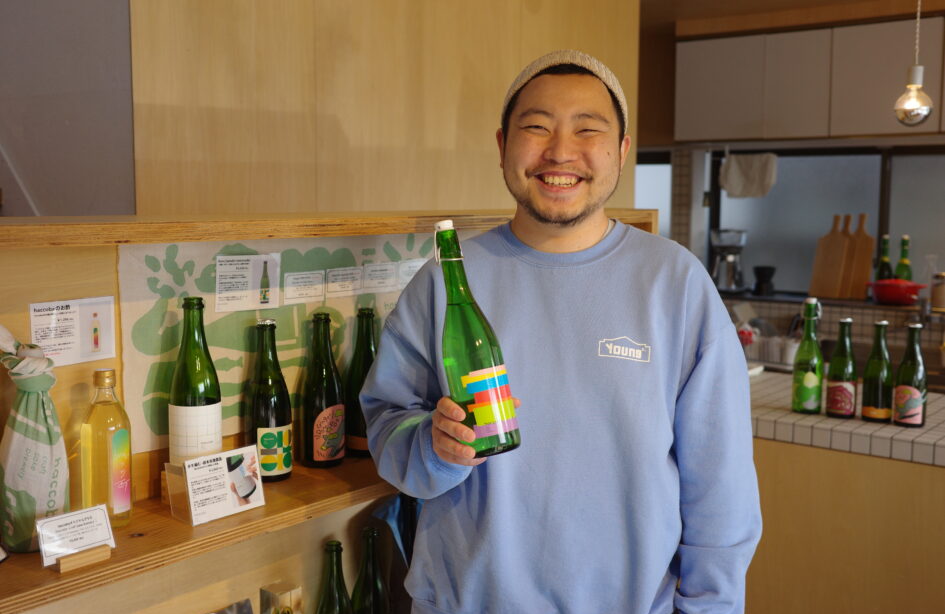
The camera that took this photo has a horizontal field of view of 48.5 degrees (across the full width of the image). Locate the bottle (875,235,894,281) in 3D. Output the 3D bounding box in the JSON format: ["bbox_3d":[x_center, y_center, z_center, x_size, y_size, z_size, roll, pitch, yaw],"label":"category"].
[{"bbox_3d":[2.008,-0.193,5.111,0.079,0.311,0.079,5,8,36],"label":"bottle"}]

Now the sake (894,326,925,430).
[{"bbox_3d":[1.133,0.174,2.703,0.075,0.264,0.075,5,8,41],"label":"sake"}]

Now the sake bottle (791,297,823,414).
[{"bbox_3d":[0.924,0.132,2.871,0.081,0.311,0.081,2,6,13],"label":"sake bottle"}]

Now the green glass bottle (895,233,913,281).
[{"bbox_3d":[2.079,-0.189,5.055,0.079,0.311,0.079,5,8,37],"label":"green glass bottle"}]

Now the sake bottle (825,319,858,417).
[{"bbox_3d":[0.992,0.162,2.803,0.075,0.265,0.075,3,7,28],"label":"sake bottle"}]

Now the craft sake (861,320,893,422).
[{"bbox_3d":[1.067,0.168,2.751,0.075,0.265,0.075,4,7,35],"label":"craft sake"}]

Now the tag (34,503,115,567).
[{"bbox_3d":[-0.511,0.295,1.357,0.004,0.059,0.096,-19,-9,42],"label":"tag"}]

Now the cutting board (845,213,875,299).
[{"bbox_3d":[1.894,-0.251,5.168,0.141,0.430,0.018,5,-11,38],"label":"cutting board"}]

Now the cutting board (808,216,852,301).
[{"bbox_3d":[1.776,-0.254,5.209,0.141,0.426,0.018,5,-11,38],"label":"cutting board"}]

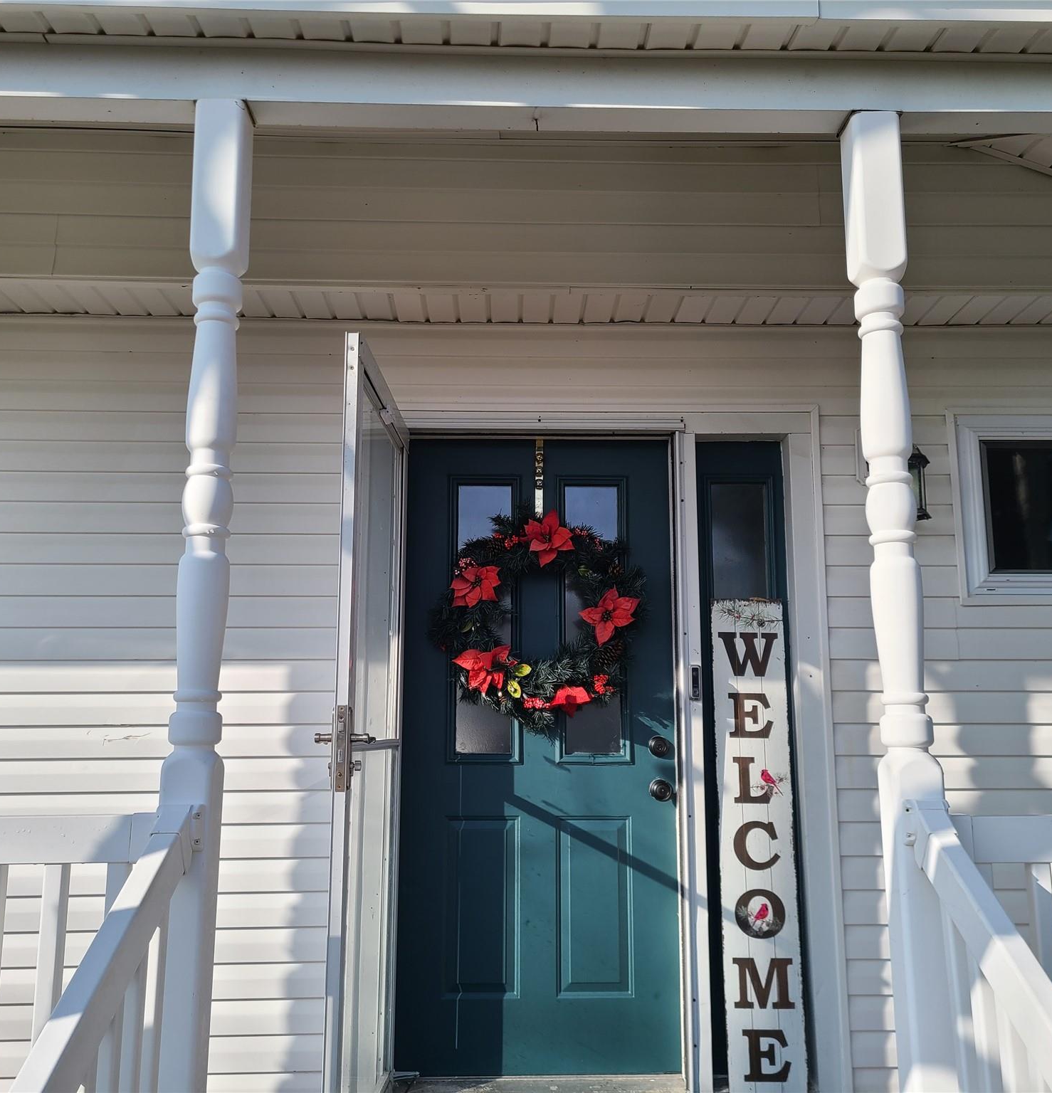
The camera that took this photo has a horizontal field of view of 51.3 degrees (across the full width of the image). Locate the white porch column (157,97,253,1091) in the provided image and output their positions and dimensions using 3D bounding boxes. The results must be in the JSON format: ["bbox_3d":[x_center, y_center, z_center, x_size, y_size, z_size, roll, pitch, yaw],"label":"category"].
[{"bbox_3d":[-0.647,0.268,2.148,0.097,2.440,0.097,0,-10,-2],"label":"white porch column"}]

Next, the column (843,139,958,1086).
[{"bbox_3d":[0.753,0.274,2.184,0.097,2.440,0.097,0,-10,-2],"label":"column"}]

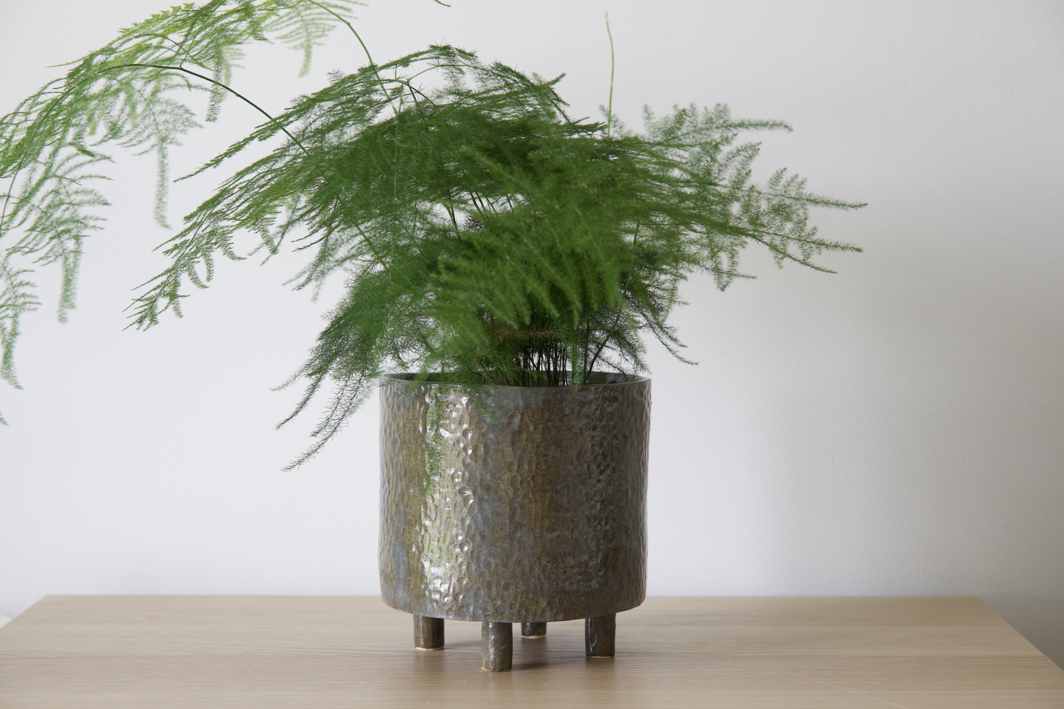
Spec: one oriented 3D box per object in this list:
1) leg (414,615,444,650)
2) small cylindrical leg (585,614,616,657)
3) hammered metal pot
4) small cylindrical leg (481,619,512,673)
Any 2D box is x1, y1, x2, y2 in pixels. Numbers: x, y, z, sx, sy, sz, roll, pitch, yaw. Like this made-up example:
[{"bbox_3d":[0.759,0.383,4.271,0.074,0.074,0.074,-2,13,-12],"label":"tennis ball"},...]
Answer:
[{"bbox_3d":[-0.077,0.201,1.663,0.022,0.039,0.022,0,3,0],"label":"leg"},{"bbox_3d":[0.051,0.202,1.636,0.022,0.039,0.022,0,3,0],"label":"small cylindrical leg"},{"bbox_3d":[-0.013,0.100,1.644,0.200,0.164,0.200,0,3,0],"label":"hammered metal pot"},{"bbox_3d":[-0.026,0.205,1.586,0.022,0.039,0.022,0,3,0],"label":"small cylindrical leg"}]

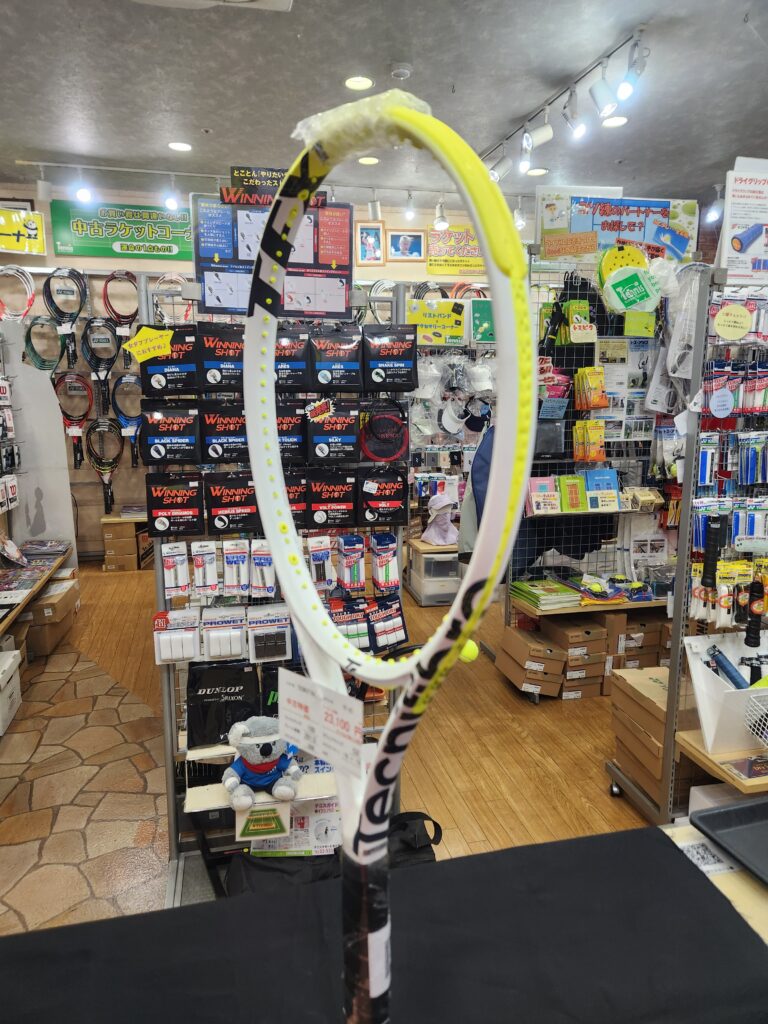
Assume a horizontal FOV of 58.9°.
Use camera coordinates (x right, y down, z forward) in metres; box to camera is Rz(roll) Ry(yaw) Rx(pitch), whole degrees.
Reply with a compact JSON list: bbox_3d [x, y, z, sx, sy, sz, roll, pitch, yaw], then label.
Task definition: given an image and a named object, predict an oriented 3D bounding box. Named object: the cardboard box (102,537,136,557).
[{"bbox_3d":[-1.901,0.227,4.974,0.213,0.117,0.310,-2,11,-13],"label":"cardboard box"}]

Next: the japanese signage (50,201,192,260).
[{"bbox_3d":[-1.722,-1.990,4.843,1.169,0.363,0.015,-2,11,-13],"label":"japanese signage"}]

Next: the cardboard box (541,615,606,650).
[{"bbox_3d":[0.830,0.534,3.047,0.180,0.108,0.290,-3,10,-17],"label":"cardboard box"}]

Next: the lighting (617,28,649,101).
[{"bbox_3d":[1.045,-1.883,2.862,0.085,0.225,0.120,10,14,44],"label":"lighting"}]

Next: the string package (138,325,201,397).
[{"bbox_3d":[-0.548,-0.388,1.744,0.143,0.170,0.020,-2,11,-13],"label":"string package"}]

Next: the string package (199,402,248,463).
[{"bbox_3d":[-0.360,-0.185,1.563,0.119,0.145,0.020,-2,11,-13],"label":"string package"}]

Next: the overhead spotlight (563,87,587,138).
[{"bbox_3d":[0.943,-1.977,3.367,0.080,0.195,0.100,-9,14,-41],"label":"overhead spotlight"}]

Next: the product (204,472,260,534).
[{"bbox_3d":[-0.368,-0.021,1.652,0.131,0.149,0.022,-2,10,-15],"label":"product"}]

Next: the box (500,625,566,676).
[{"bbox_3d":[0.761,0.704,3.460,0.209,0.112,0.300,11,7,-15],"label":"box"}]

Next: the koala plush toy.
[{"bbox_3d":[-0.302,0.620,1.690,0.185,0.205,0.155,-2,10,-14],"label":"koala plush toy"}]

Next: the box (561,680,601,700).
[{"bbox_3d":[0.818,0.730,3.059,0.178,0.095,0.295,-2,11,-13],"label":"box"}]

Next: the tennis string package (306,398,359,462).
[{"bbox_3d":[-0.133,-0.212,1.790,0.142,0.164,0.020,-2,10,-12],"label":"tennis string package"}]

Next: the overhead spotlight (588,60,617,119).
[{"bbox_3d":[1.001,-1.927,3.103,0.120,0.200,0.095,4,11,21],"label":"overhead spotlight"}]

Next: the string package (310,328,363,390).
[{"bbox_3d":[-0.118,-0.383,1.710,0.142,0.164,0.020,-2,10,-12],"label":"string package"}]

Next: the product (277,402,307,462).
[{"bbox_3d":[-0.271,-0.210,1.780,0.142,0.164,0.020,-2,10,-12],"label":"product"}]

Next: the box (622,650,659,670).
[{"bbox_3d":[1.278,0.733,3.619,0.213,0.114,0.310,-2,11,-13],"label":"box"}]

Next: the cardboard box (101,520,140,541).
[{"bbox_3d":[-1.902,0.112,4.969,0.225,0.118,0.310,-2,10,-12],"label":"cardboard box"}]

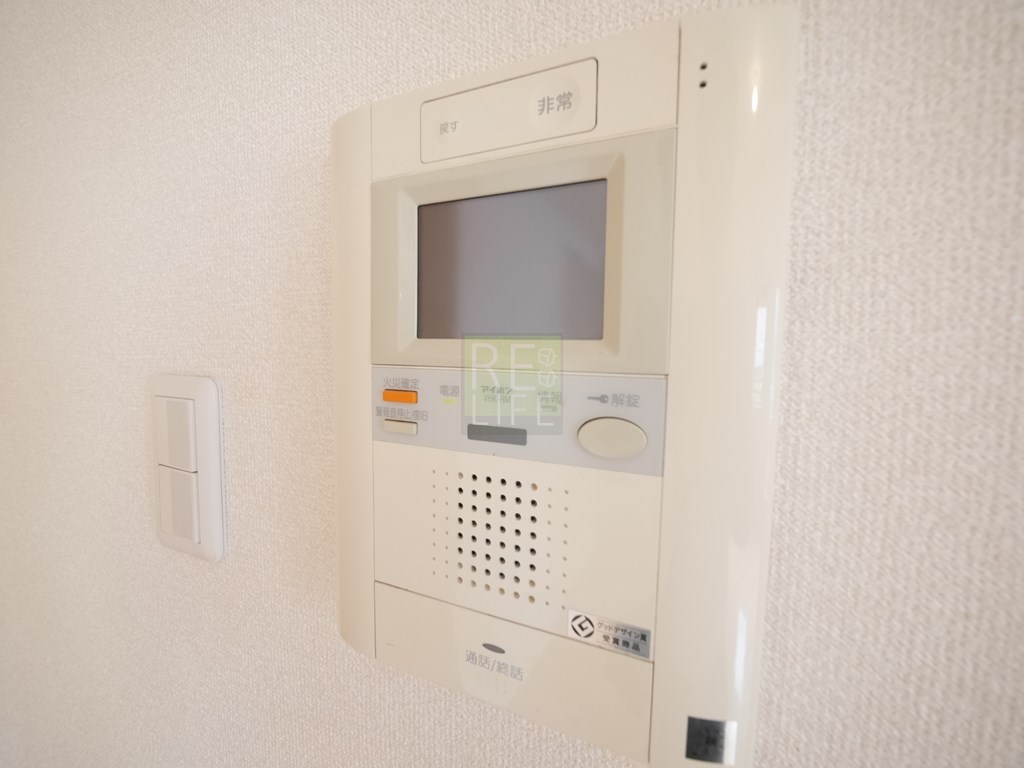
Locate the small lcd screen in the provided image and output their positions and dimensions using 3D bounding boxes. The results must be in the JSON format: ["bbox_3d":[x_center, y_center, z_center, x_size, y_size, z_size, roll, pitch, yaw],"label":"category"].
[{"bbox_3d":[-0.003,-0.043,0.155,0.075,0.053,0.005,3,5,23],"label":"small lcd screen"}]

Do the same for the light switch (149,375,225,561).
[{"bbox_3d":[-0.219,0.055,0.274,0.070,0.120,0.010,3,5,23],"label":"light switch"}]

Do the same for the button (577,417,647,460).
[{"bbox_3d":[0.033,0.018,0.136,0.023,0.014,0.003,3,5,23],"label":"button"}]

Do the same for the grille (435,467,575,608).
[{"bbox_3d":[-0.006,0.057,0.156,0.056,0.044,0.003,3,5,23],"label":"grille"}]

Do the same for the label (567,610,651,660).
[{"bbox_3d":[0.033,0.085,0.141,0.027,0.010,0.001,3,5,23],"label":"label"}]

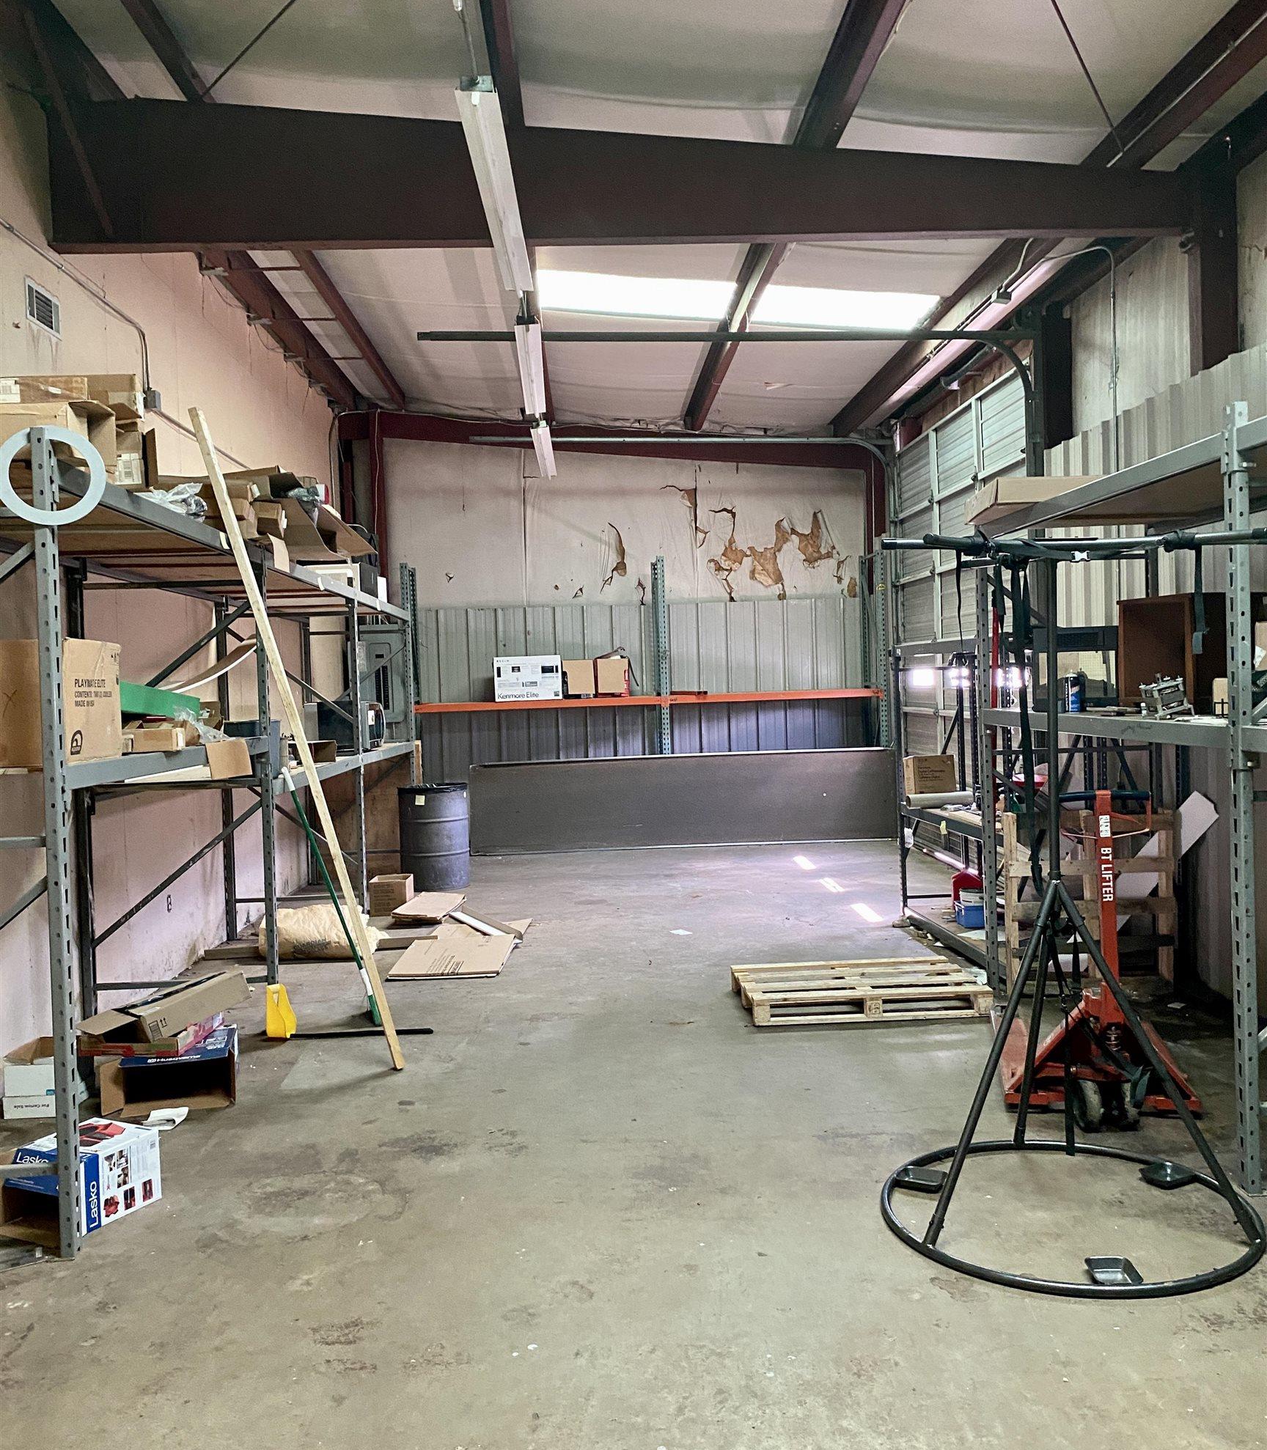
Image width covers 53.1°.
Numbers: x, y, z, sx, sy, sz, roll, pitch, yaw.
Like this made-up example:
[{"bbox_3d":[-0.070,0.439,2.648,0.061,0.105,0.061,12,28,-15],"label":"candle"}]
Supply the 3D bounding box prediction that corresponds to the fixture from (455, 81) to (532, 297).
[{"bbox_3d":[-0.597,-2.355,5.794,0.156,0.095,2.430,-2,2,-1],"label":"fixture"}]

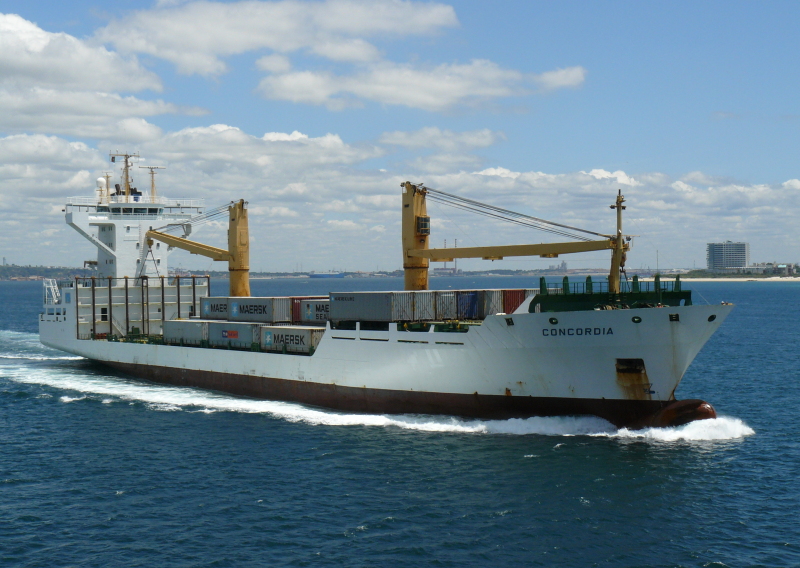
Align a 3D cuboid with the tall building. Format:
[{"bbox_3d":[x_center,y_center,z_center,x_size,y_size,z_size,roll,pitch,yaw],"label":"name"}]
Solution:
[{"bbox_3d":[478.110,-40.377,2055.000,60.000,44.500,21.000,0,0,22],"label":"tall building"}]

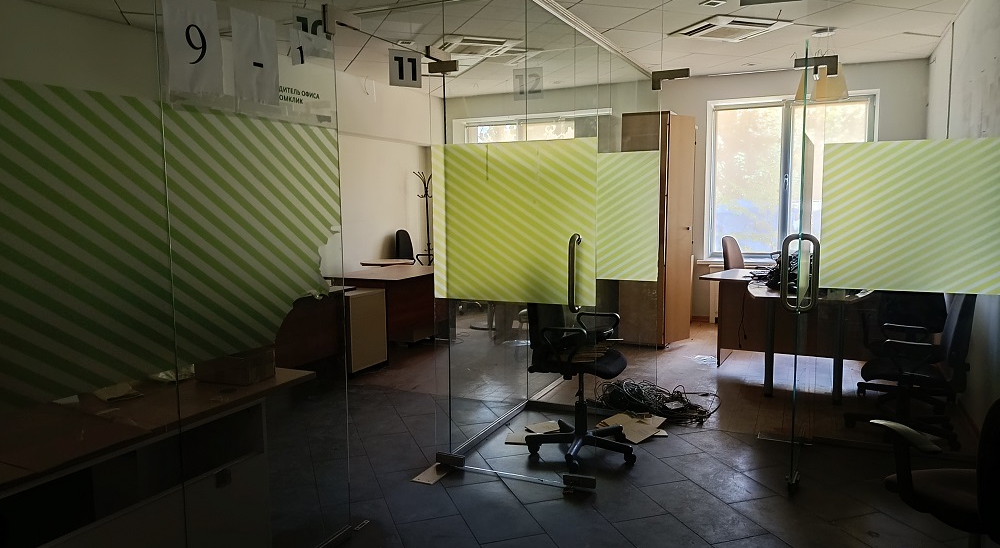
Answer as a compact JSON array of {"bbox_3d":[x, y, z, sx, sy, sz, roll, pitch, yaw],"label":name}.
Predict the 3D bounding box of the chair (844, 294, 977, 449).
[{"bbox_3d":[2.503,0.502,4.205,0.630,0.970,0.610,5,8,39],"label":"chair"}]

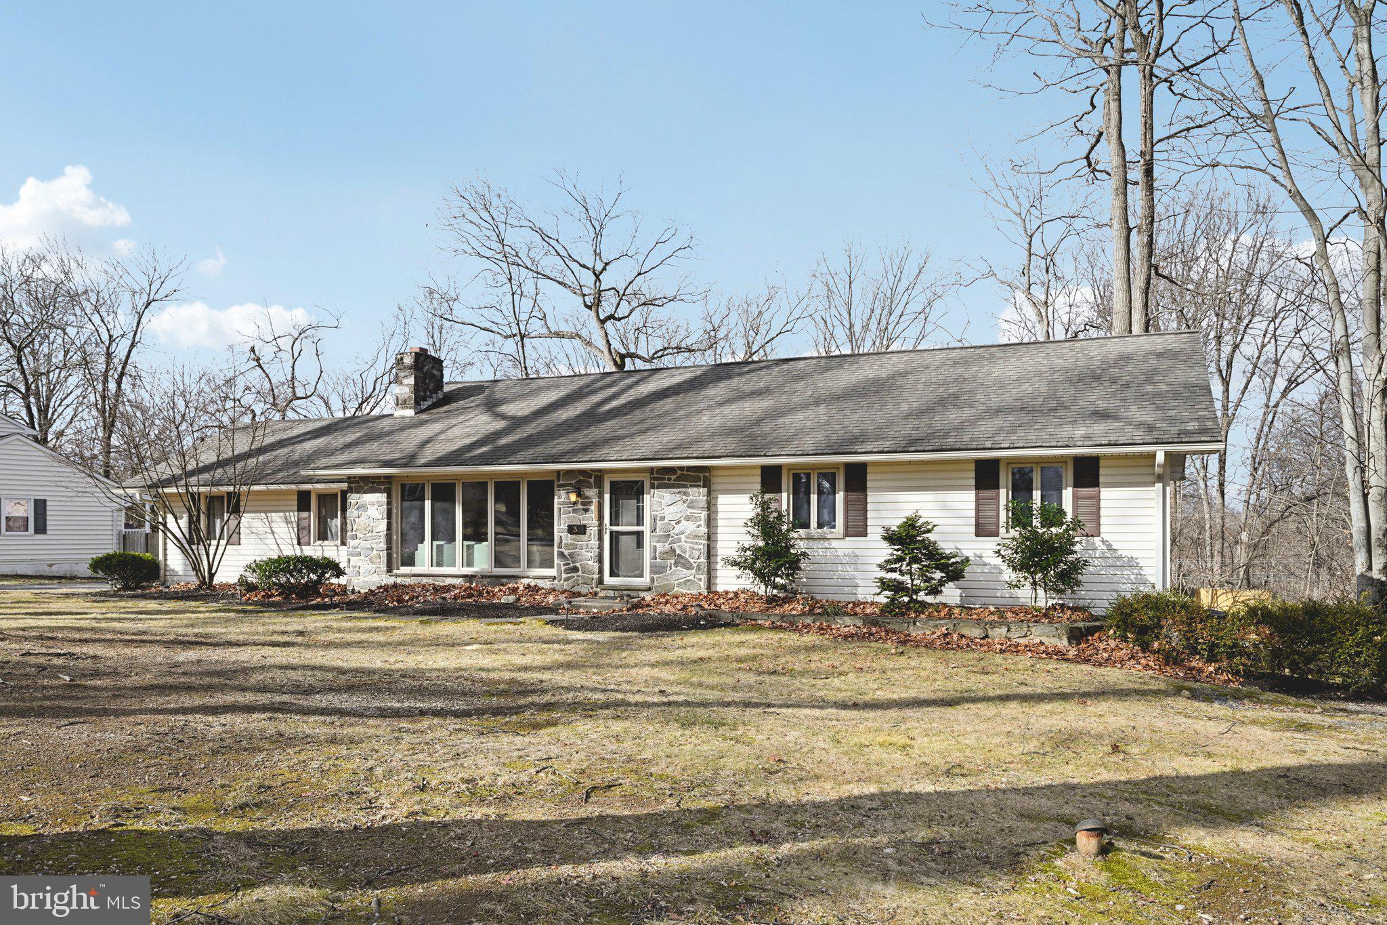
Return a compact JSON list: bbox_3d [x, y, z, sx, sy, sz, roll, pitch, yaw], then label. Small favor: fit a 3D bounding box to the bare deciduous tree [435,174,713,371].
[{"bbox_3d":[-4.427,-2.993,34.500,10.600,15.400,9.800,0,-2,0],"label":"bare deciduous tree"}]

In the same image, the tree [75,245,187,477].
[{"bbox_3d":[-29.223,-2.758,48.000,6.200,17.000,6.200,0,-2,0],"label":"tree"}]

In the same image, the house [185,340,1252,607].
[{"bbox_3d":[-1.471,0.263,21.803,22.800,5.300,9.000,-1,-2,21],"label":"house"}]

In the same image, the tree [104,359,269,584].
[{"bbox_3d":[-11.091,0.284,20.200,3.600,4.900,3.400,0,-2,0],"label":"tree"}]

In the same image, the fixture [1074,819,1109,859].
[{"bbox_3d":[1.785,1.684,4.150,0.152,0.165,0.152,0,-2,0],"label":"fixture"}]

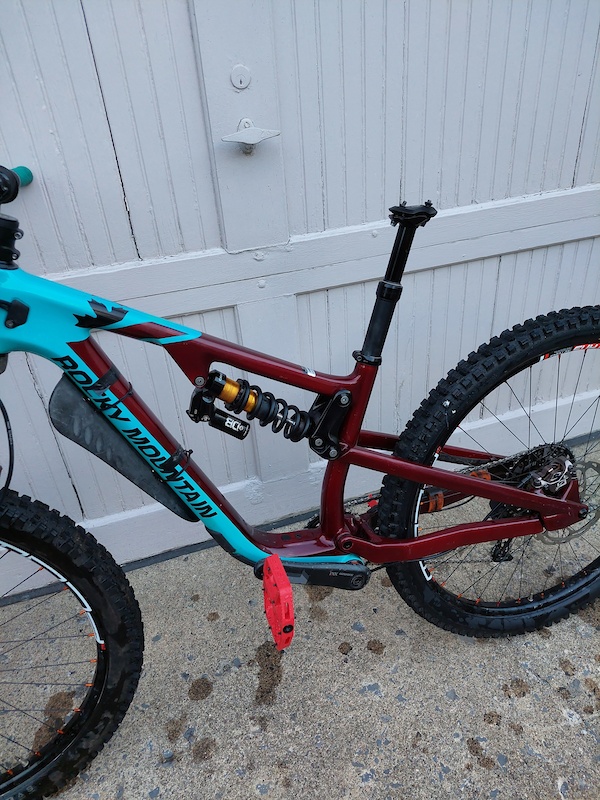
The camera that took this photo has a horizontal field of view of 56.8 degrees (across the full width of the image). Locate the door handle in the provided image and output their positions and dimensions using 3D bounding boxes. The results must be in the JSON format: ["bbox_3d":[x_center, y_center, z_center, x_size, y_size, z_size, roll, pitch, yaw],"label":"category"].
[{"bbox_3d":[-0.096,-0.504,1.063,0.116,0.063,0.052,-13,32,-14],"label":"door handle"}]

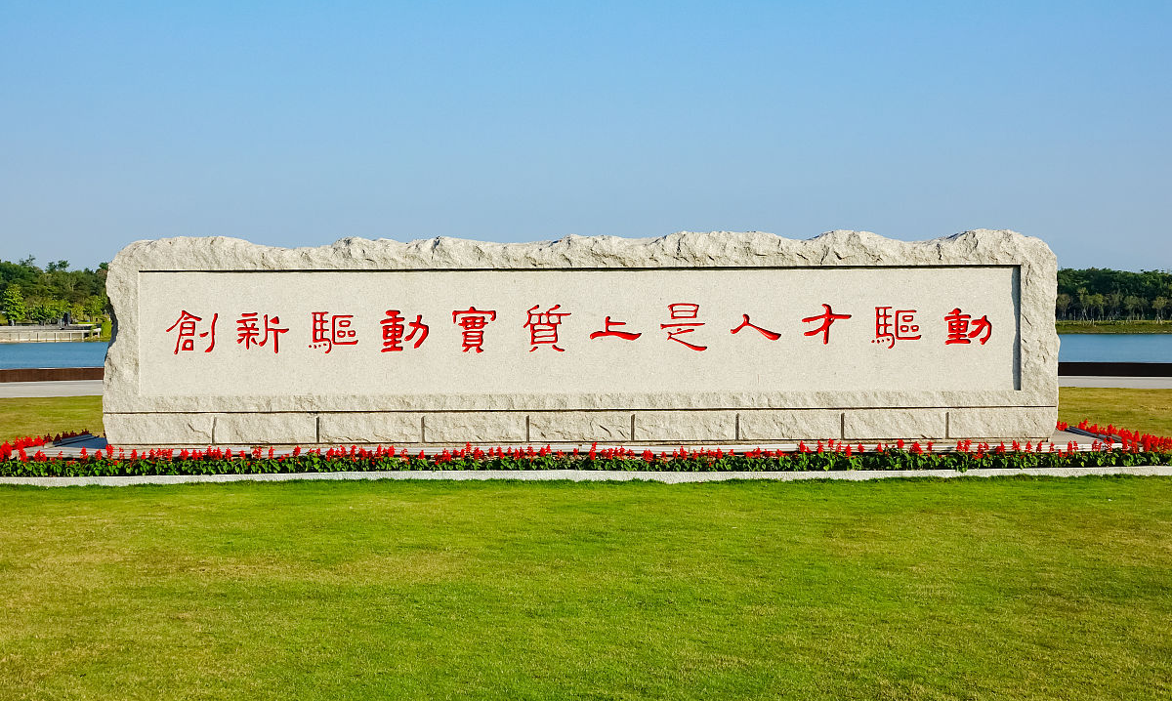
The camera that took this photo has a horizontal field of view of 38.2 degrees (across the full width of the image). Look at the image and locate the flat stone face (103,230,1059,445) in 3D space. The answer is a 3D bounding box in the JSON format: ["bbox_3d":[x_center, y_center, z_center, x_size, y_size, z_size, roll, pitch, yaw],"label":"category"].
[{"bbox_3d":[-0.060,-0.180,21.950,12.100,2.700,1.350,0,1,0],"label":"flat stone face"}]

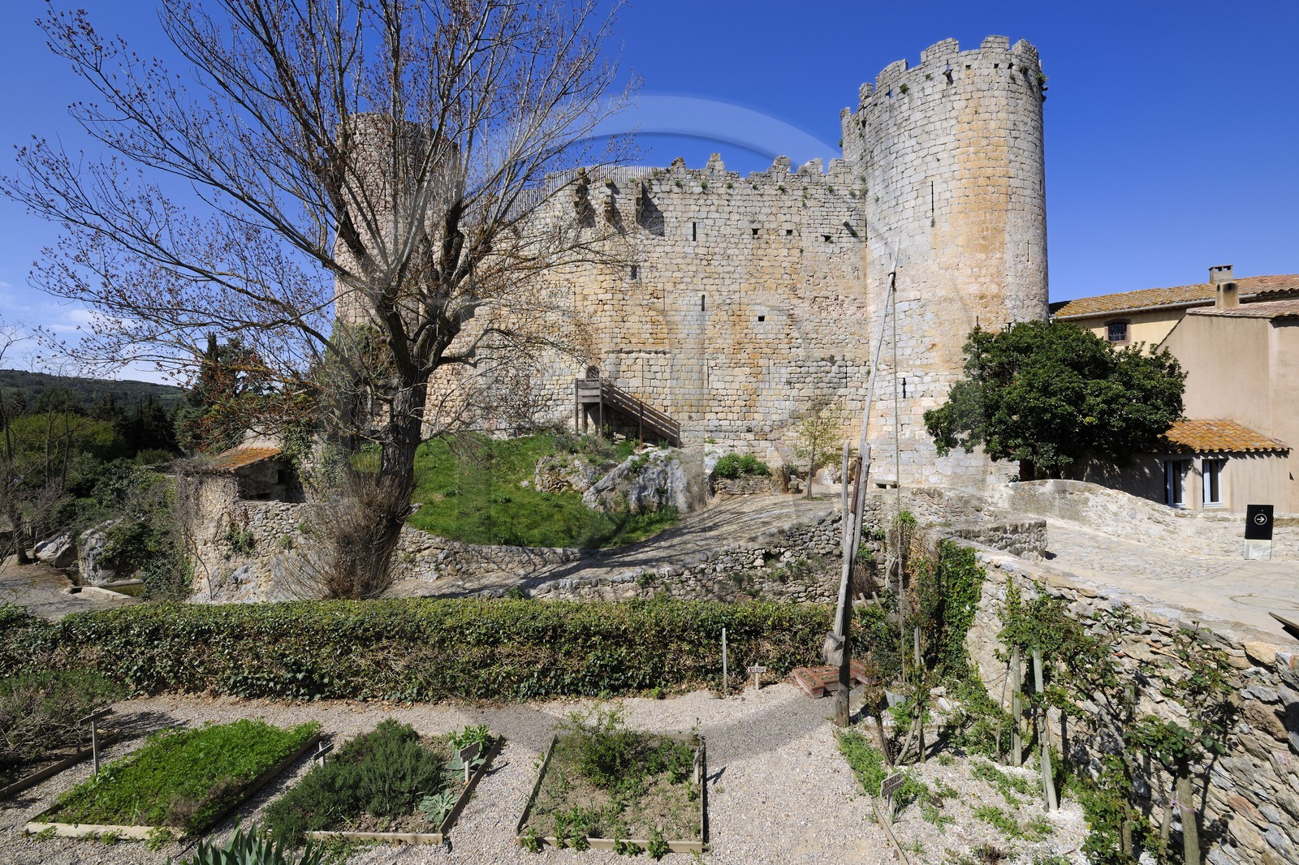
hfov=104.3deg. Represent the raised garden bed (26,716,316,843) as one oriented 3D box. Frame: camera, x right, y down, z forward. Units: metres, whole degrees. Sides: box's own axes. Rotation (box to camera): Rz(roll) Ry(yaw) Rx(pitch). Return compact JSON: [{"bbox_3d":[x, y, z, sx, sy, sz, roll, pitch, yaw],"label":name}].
[{"bbox_3d":[-4.470,3.335,4.950,1.470,0.200,1.430,0,0,7],"label":"raised garden bed"}]

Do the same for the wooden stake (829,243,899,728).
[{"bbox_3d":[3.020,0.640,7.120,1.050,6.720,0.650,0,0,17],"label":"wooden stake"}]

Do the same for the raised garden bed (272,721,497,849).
[{"bbox_3d":[-2.841,3.815,5.756,1.750,0.370,1.660,0,0,4],"label":"raised garden bed"}]

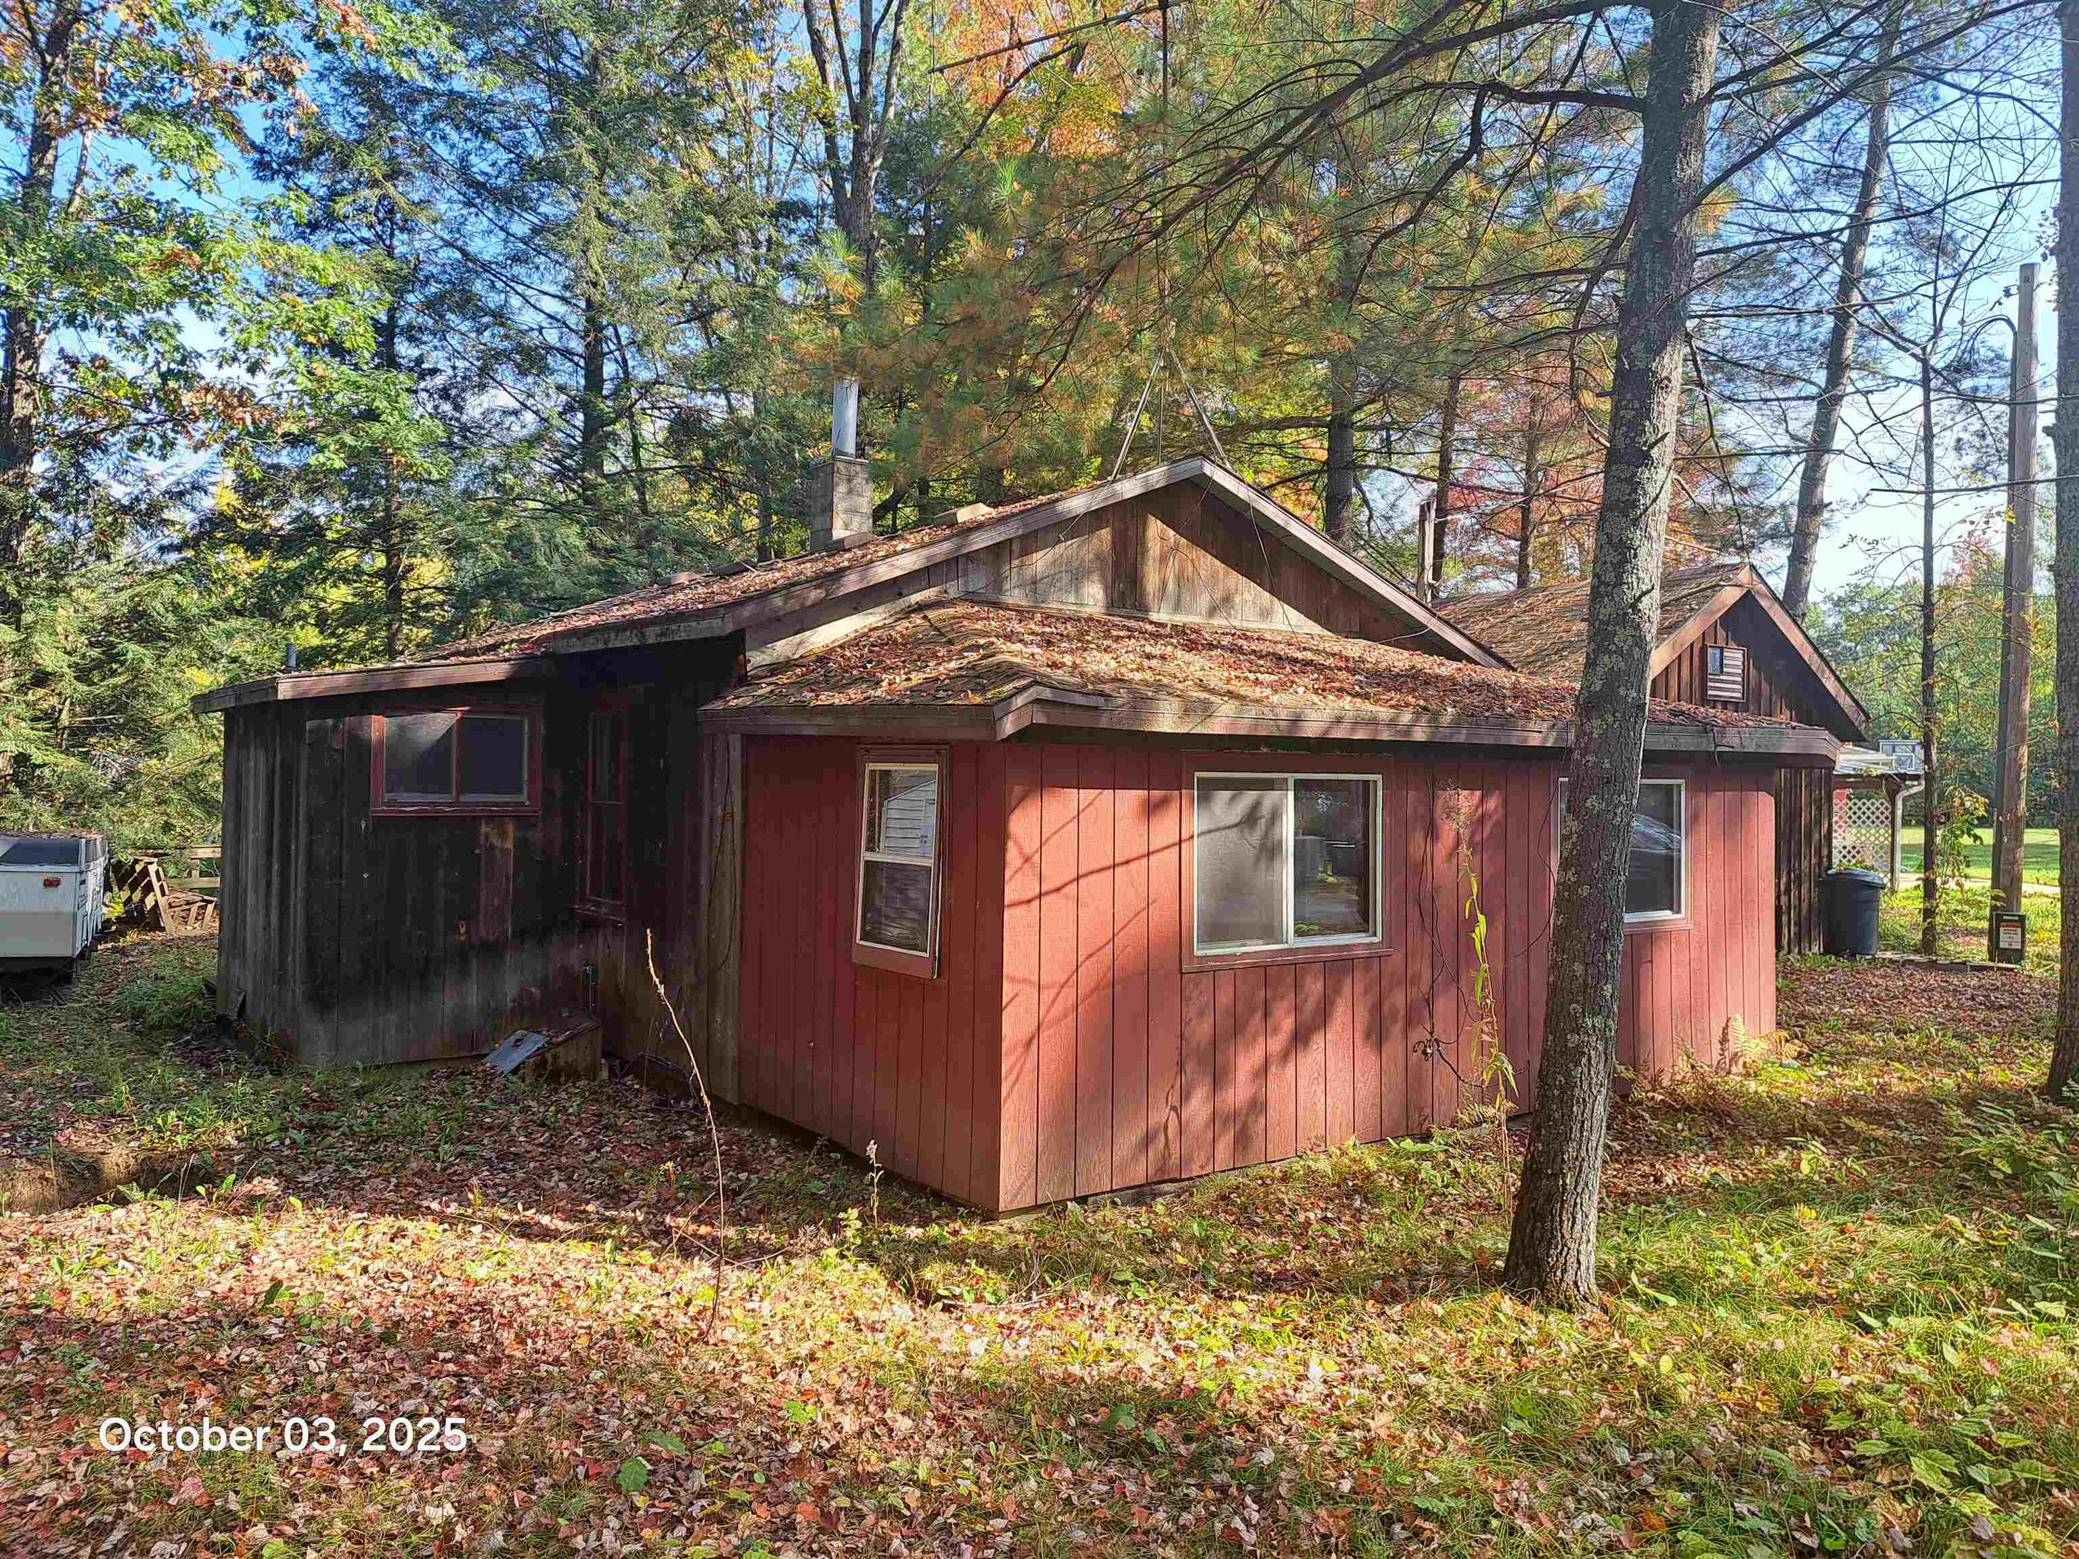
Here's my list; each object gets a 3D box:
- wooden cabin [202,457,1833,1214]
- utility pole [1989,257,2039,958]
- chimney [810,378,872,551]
[{"bbox_3d":[-0.879,-0.164,10.916,8.939,4.142,9.236,1,0,-36],"label":"wooden cabin"},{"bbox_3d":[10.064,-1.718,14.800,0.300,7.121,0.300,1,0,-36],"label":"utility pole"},{"bbox_3d":[-1.848,-2.943,13.500,0.410,1.630,0.410,1,0,-36],"label":"chimney"}]

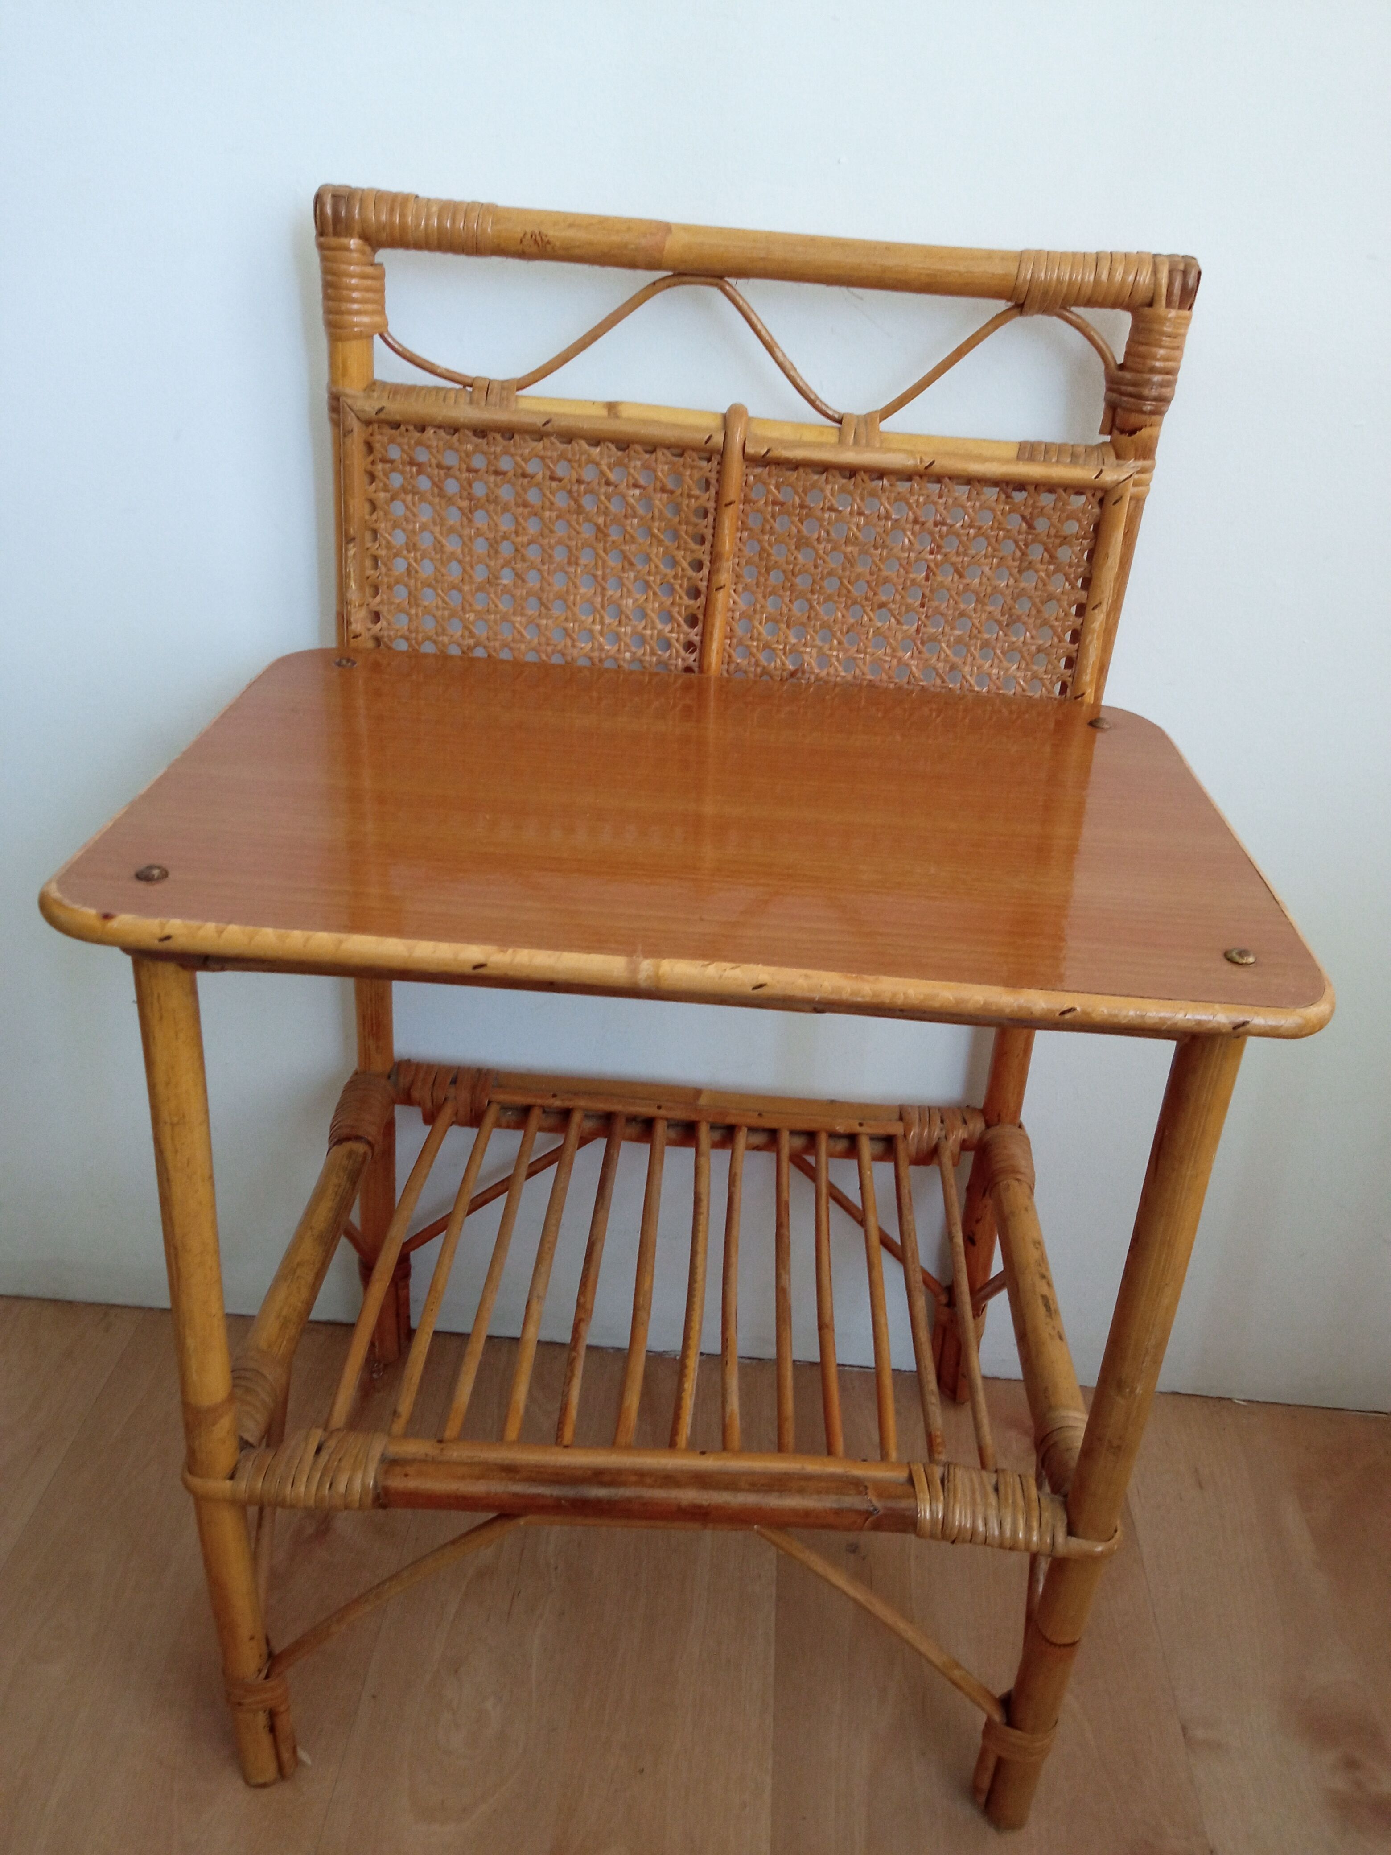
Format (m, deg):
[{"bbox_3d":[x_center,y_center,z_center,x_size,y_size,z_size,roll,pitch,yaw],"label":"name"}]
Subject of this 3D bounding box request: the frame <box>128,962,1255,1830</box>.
[{"bbox_3d":[-0.009,0.145,0.673,0.365,0.433,0.284,5,27,1],"label":"frame"}]

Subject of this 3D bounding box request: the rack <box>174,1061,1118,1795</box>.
[{"bbox_3d":[-0.016,0.236,0.720,0.369,0.221,0.284,5,27,1],"label":"rack"}]

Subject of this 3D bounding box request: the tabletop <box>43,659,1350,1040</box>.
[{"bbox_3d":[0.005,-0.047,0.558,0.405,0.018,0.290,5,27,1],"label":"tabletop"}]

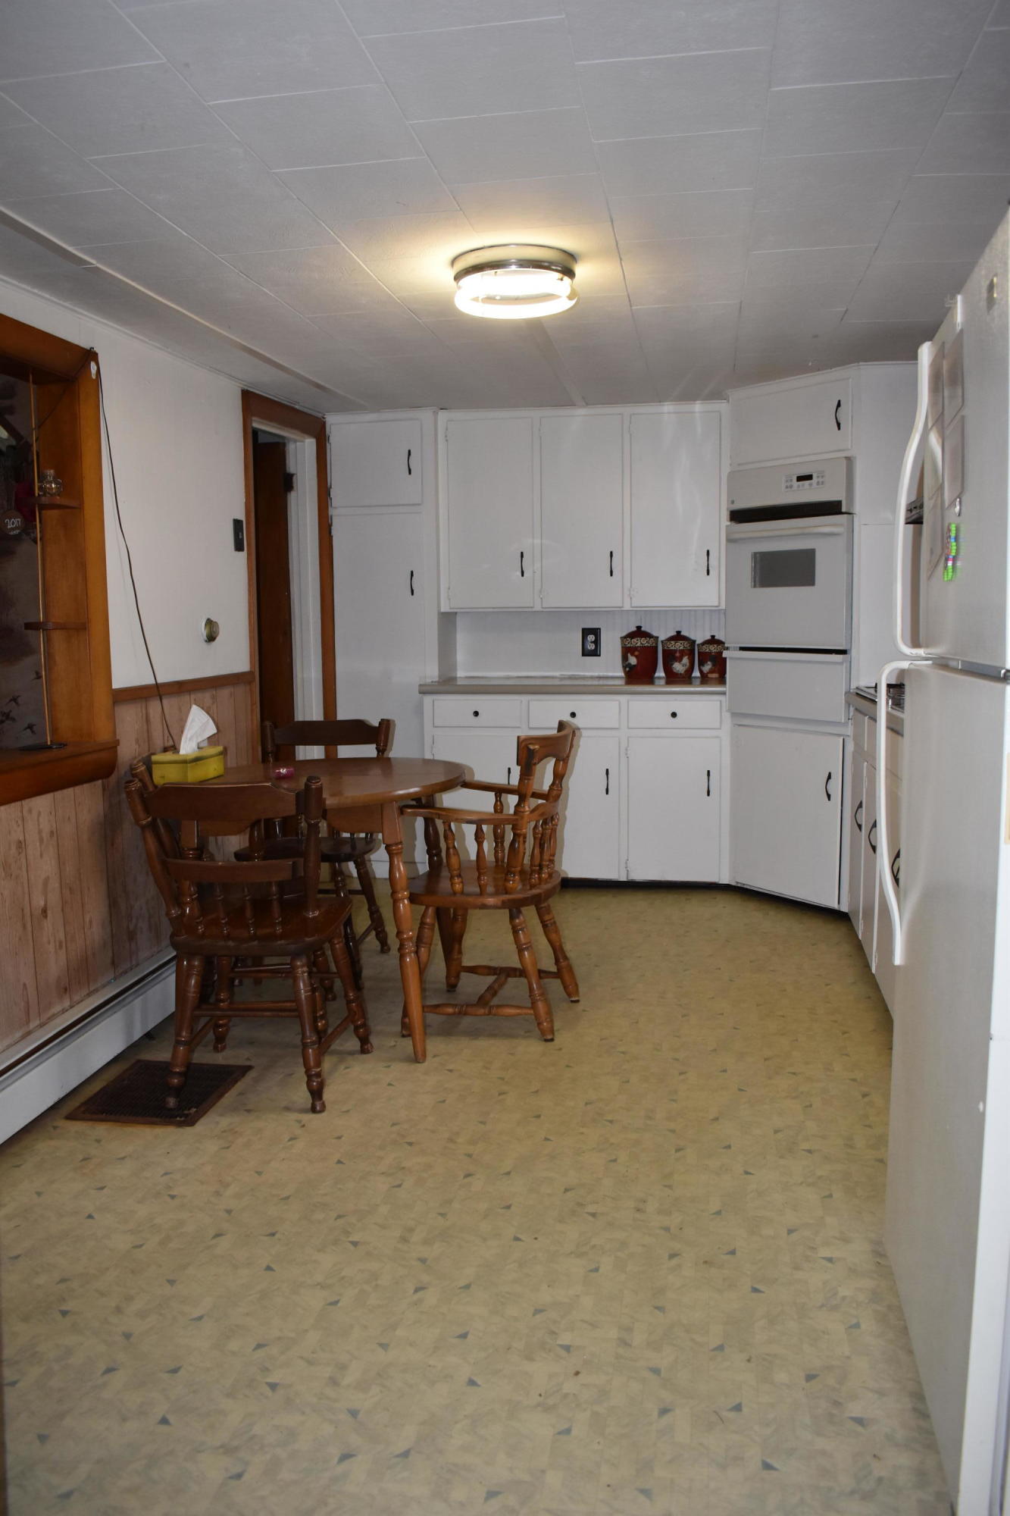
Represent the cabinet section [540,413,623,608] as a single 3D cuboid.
[{"bbox_3d":[0.360,-1.085,5.077,0.355,0.823,0.300,1,7,10],"label":"cabinet section"}]

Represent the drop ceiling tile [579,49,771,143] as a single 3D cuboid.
[{"bbox_3d":[0.289,-1.127,1.929,0.307,0.015,0.304,0,7,10],"label":"drop ceiling tile"}]

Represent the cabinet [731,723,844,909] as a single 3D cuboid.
[{"bbox_3d":[1.275,0.209,4.655,0.450,0.690,0.590,-6,9,-35],"label":"cabinet"}]

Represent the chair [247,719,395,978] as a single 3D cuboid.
[{"bbox_3d":[-0.657,0.298,3.869,0.490,0.820,0.510,1,7,10],"label":"chair"}]

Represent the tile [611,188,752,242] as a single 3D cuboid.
[{"bbox_3d":[0.395,-1.219,2.542,0.313,0.020,0.303,0,7,10],"label":"tile"}]

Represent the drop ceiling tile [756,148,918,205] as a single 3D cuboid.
[{"bbox_3d":[0.679,-1.202,2.351,0.313,0.020,0.303,0,7,10],"label":"drop ceiling tile"}]

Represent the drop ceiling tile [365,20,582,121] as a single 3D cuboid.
[{"bbox_3d":[-0.043,-1.121,1.849,0.313,0.020,0.303,0,7,10],"label":"drop ceiling tile"}]

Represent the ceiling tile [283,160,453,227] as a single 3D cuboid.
[{"bbox_3d":[-0.272,-1.170,2.332,0.312,0.020,0.307,1,8,10],"label":"ceiling tile"}]

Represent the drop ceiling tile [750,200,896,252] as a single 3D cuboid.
[{"bbox_3d":[0.709,-1.216,2.595,0.292,0.020,0.307,1,8,10],"label":"drop ceiling tile"}]

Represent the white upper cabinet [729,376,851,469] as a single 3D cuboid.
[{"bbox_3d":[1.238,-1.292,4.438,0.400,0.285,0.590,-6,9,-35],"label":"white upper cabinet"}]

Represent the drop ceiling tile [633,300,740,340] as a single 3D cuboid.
[{"bbox_3d":[0.545,-1.321,3.399,0.307,0.015,0.304,0,7,10],"label":"drop ceiling tile"}]

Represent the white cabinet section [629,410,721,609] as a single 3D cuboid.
[{"bbox_3d":[0.755,-1.076,5.009,0.384,0.824,0.300,1,7,10],"label":"white cabinet section"}]

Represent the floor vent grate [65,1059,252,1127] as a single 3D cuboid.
[{"bbox_3d":[-0.860,0.837,2.869,0.329,0.015,0.362,1,7,10],"label":"floor vent grate"}]

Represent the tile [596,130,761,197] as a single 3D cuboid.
[{"bbox_3d":[0.344,-1.181,2.246,0.313,0.020,0.303,0,7,10],"label":"tile"}]

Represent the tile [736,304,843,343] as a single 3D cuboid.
[{"bbox_3d":[0.885,-1.356,3.535,0.313,0.020,0.303,0,7,10],"label":"tile"}]

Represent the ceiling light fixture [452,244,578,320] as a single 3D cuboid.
[{"bbox_3d":[0.027,-1.182,2.845,0.314,0.100,0.314,-1,7,0],"label":"ceiling light fixture"}]

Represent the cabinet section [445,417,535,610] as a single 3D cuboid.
[{"bbox_3d":[-0.042,-1.087,5.147,0.395,0.824,0.300,1,7,10],"label":"cabinet section"}]

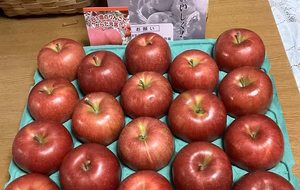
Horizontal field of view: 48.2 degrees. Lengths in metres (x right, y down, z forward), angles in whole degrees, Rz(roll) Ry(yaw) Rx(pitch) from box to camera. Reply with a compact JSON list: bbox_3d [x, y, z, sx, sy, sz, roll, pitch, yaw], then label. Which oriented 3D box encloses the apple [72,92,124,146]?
[{"bbox_3d":[-0.086,0.038,0.560,0.088,0.076,0.088,-2,55,5],"label":"apple"}]

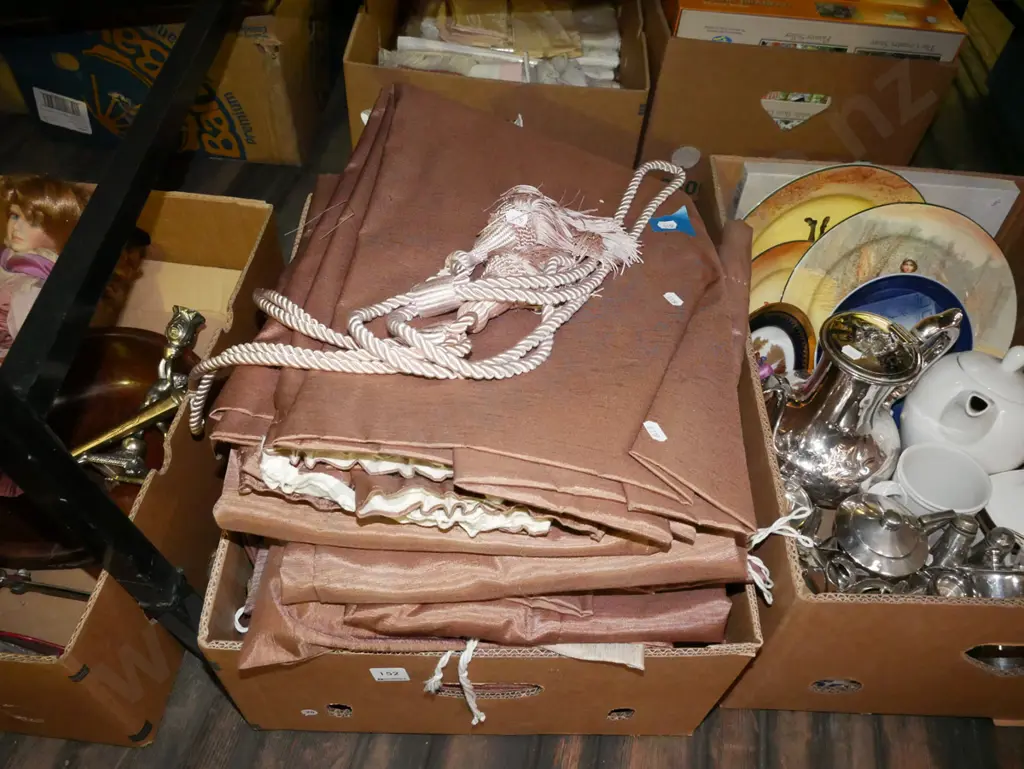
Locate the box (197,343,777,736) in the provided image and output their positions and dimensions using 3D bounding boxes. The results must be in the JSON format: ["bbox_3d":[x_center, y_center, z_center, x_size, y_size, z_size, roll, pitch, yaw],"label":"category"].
[{"bbox_3d":[-0.025,0.053,0.809,0.390,0.203,0.493,2,51,-2],"label":"box"}]

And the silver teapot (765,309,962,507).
[{"bbox_3d":[0.343,0.035,0.863,0.222,0.231,0.135,-20,50,-12],"label":"silver teapot"}]

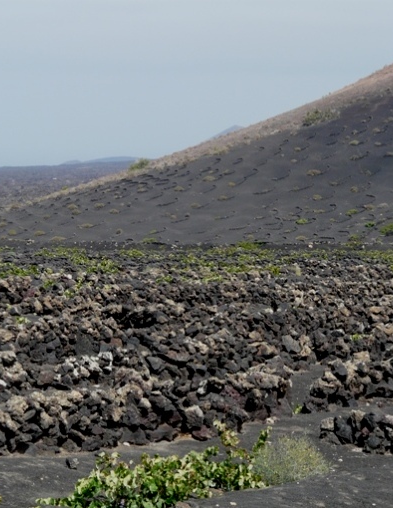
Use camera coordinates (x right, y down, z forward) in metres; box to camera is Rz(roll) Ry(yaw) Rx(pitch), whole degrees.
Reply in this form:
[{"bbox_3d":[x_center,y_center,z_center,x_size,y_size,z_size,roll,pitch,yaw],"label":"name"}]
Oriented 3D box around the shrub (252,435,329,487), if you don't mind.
[{"bbox_3d":[1.016,2.232,26.000,0.810,0.510,0.740,0,2,0],"label":"shrub"}]

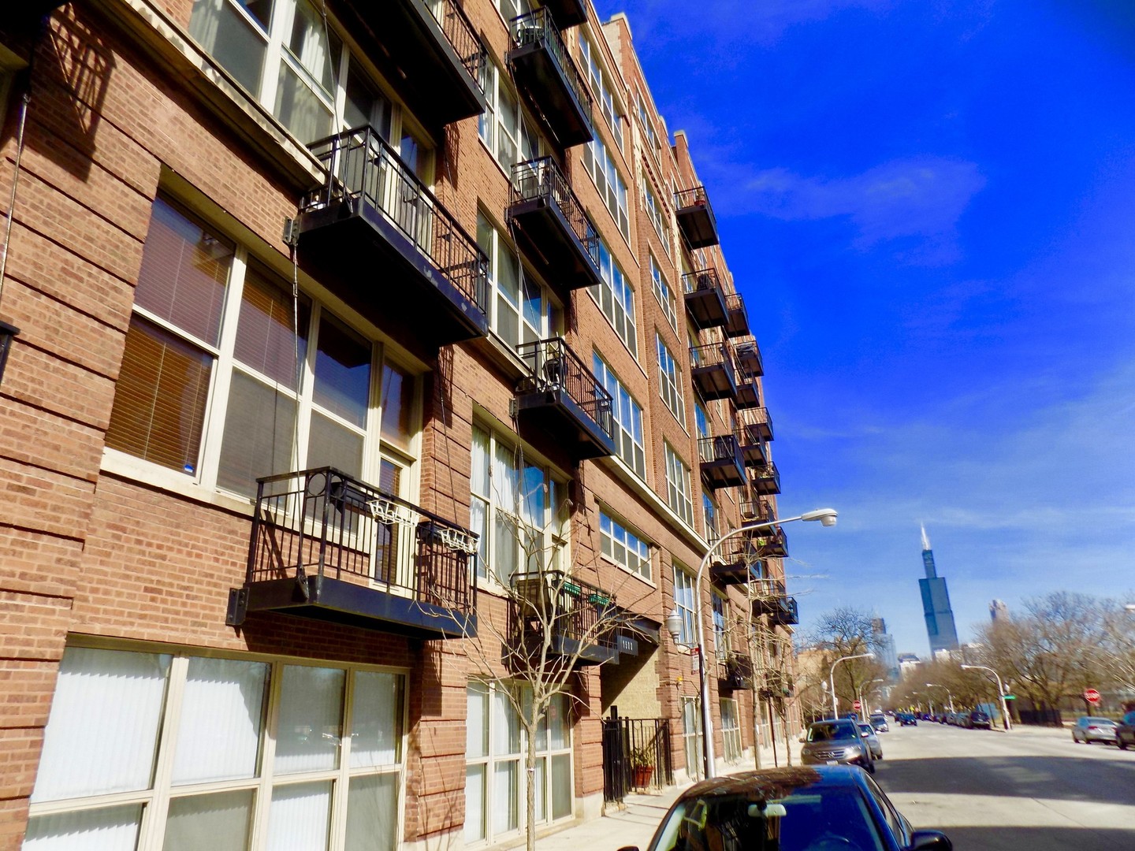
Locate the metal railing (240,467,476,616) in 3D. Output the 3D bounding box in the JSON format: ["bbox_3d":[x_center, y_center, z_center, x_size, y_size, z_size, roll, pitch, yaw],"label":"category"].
[{"bbox_3d":[-2.062,1.461,8.398,0.877,1.070,3.082,-10,-23,19],"label":"metal railing"}]

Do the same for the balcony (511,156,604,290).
[{"bbox_3d":[-0.167,-4.332,16.602,0.844,1.282,3.082,-9,-23,19],"label":"balcony"}]

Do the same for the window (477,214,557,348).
[{"bbox_3d":[-0.915,-2.163,15.132,0.160,2.300,4.360,-10,-23,19],"label":"window"}]

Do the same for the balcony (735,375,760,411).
[{"bbox_3d":[10.542,-2.142,44.952,1.327,1.284,3.317,-10,-23,19],"label":"balcony"}]

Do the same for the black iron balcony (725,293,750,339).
[{"bbox_3d":[10.068,-6.563,45.639,1.418,1.272,2.967,-9,-23,19],"label":"black iron balcony"}]

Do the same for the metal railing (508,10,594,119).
[{"bbox_3d":[-0.306,-8.309,18.107,0.877,1.000,3.140,-10,-23,19],"label":"metal railing"}]

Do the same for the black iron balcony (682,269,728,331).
[{"bbox_3d":[6.449,-5.830,35.006,1.418,1.272,2.967,-9,-23,19],"label":"black iron balcony"}]

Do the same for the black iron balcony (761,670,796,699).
[{"bbox_3d":[10.279,12.696,37.158,1.050,1.250,3.300,-10,-23,19],"label":"black iron balcony"}]

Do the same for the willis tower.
[{"bbox_3d":[1061.090,536.175,2155.704,68.600,527.000,68.600,-10,-23,19],"label":"willis tower"}]

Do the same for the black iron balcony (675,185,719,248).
[{"bbox_3d":[6.234,-9.792,35.925,1.380,1.240,2.970,-10,-23,19],"label":"black iron balcony"}]

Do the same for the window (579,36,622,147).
[{"bbox_3d":[1.091,-10.683,24.112,0.170,2.150,4.400,-10,-23,19],"label":"window"}]

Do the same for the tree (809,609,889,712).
[{"bbox_3d":[29.983,25.805,79.909,8.600,12.900,8.600,-10,-23,19],"label":"tree"}]

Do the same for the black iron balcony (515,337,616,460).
[{"bbox_3d":[0.043,-0.427,15.354,0.844,1.282,3.082,-9,-23,19],"label":"black iron balcony"}]

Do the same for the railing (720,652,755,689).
[{"bbox_3d":[6.573,9.366,29.037,0.872,1.097,3.157,-10,-23,19],"label":"railing"}]

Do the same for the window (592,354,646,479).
[{"bbox_3d":[1.401,-0.081,19.797,0.170,2.450,4.400,-10,-23,19],"label":"window"}]

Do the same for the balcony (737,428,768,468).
[{"bbox_3d":[10.282,1.245,42.561,1.418,1.272,2.967,-9,-23,19],"label":"balcony"}]

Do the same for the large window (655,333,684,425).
[{"bbox_3d":[3.689,-1.611,27.070,0.170,2.550,4.250,-10,-23,19],"label":"large window"}]

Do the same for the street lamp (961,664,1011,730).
[{"bbox_3d":[41.000,26.653,73.822,3.200,6.100,0.400,-10,-23,19],"label":"street lamp"}]

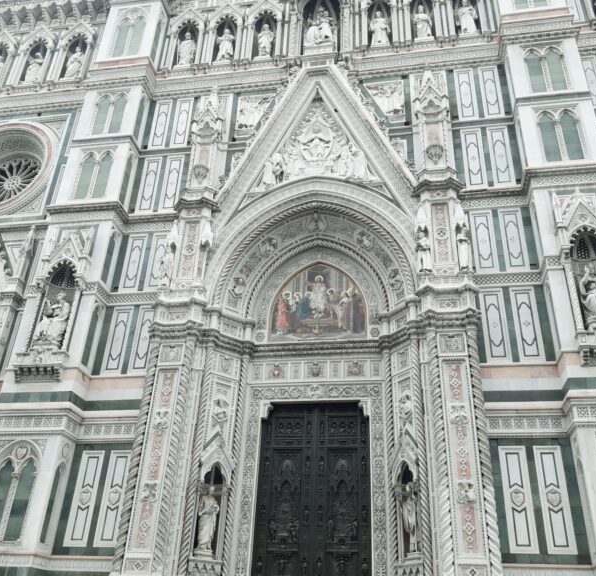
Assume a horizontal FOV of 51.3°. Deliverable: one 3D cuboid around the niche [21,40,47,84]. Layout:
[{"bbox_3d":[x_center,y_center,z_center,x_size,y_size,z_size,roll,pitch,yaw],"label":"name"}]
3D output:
[{"bbox_3d":[-13.786,-11.797,32.987,1.174,3.133,0.846,-3,-30,10],"label":"niche"}]

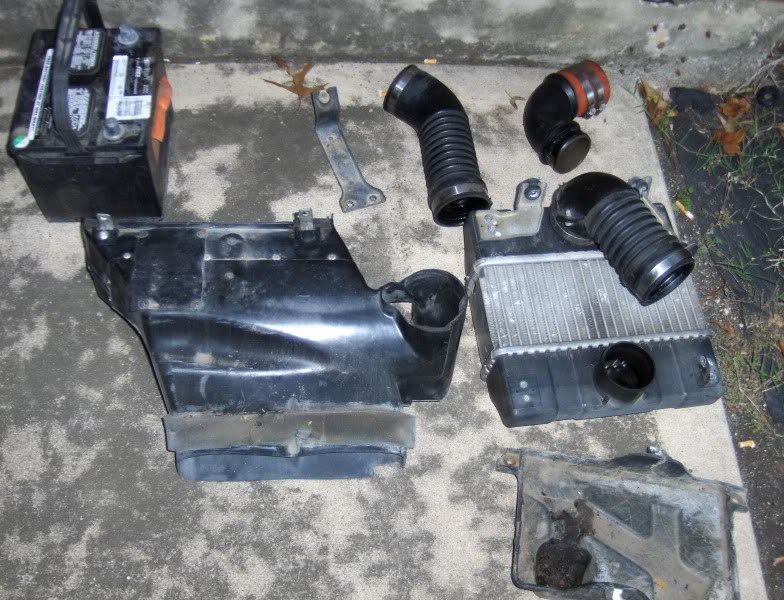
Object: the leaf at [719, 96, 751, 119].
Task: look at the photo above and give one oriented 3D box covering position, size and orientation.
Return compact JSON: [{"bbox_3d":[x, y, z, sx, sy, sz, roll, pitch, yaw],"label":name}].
[{"bbox_3d":[0.614,-0.353,1.435,0.058,0.030,0.032,-24,67,-17],"label":"leaf"}]

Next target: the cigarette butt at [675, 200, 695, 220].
[{"bbox_3d":[0.482,-0.150,1.328,0.010,0.008,0.042,-29,68,-19],"label":"cigarette butt"}]

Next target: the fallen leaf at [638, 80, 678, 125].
[{"bbox_3d":[0.457,-0.352,1.412,0.056,0.045,0.080,-39,72,-22],"label":"fallen leaf"}]

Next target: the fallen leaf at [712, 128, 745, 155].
[{"bbox_3d":[0.591,-0.281,1.400,0.062,0.020,0.057,1,62,-4],"label":"fallen leaf"}]

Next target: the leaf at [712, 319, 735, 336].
[{"bbox_3d":[0.505,0.040,1.227,0.016,0.012,0.038,-36,71,-21],"label":"leaf"}]

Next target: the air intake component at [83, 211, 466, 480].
[{"bbox_3d":[-0.174,0.036,1.087,0.541,0.125,0.382,0,62,-5],"label":"air intake component"}]

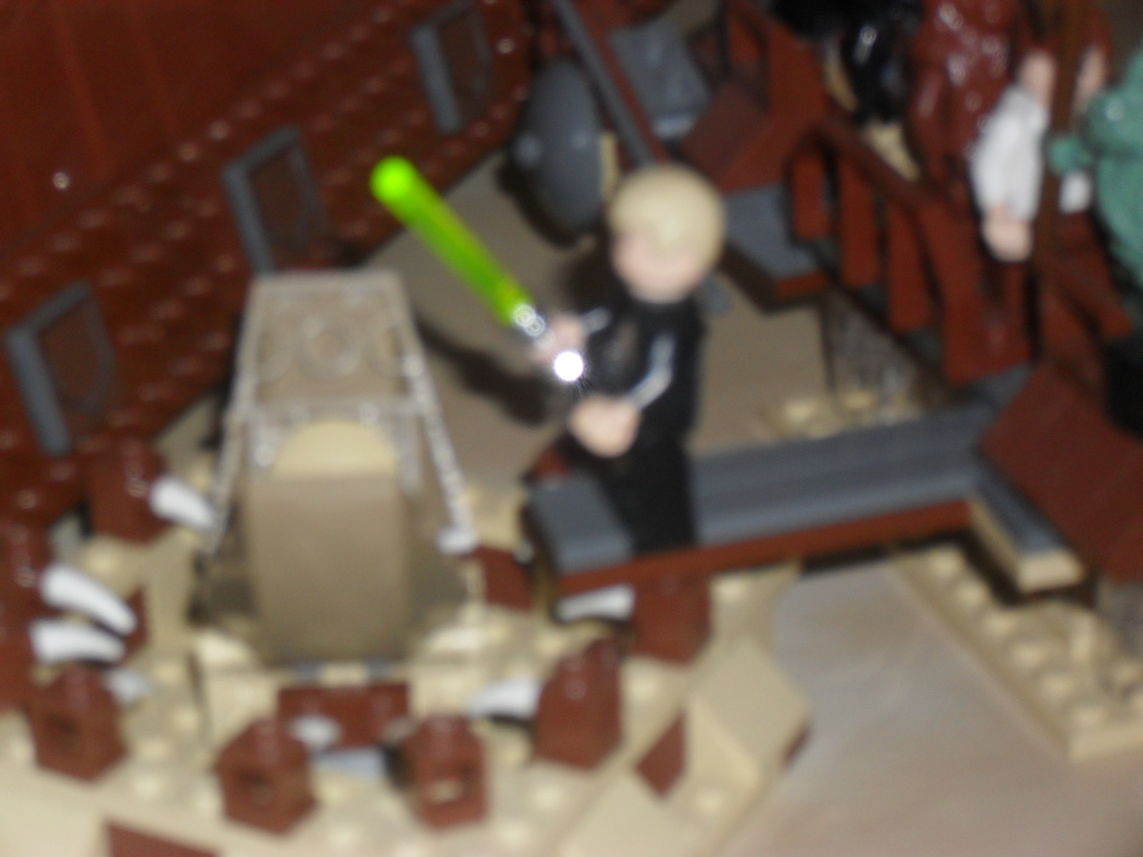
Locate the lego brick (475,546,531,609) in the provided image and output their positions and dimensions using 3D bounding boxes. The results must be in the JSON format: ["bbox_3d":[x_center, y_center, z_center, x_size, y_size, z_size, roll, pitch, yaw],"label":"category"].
[{"bbox_3d":[-0.006,0.017,0.441,0.008,0.009,0.007,12,31,28],"label":"lego brick"}]

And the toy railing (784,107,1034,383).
[{"bbox_3d":[0.041,-0.025,0.430,0.009,0.019,0.048,-11,28,-15],"label":"toy railing"}]

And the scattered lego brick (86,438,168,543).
[{"bbox_3d":[-0.059,0.008,0.470,0.008,0.011,0.008,12,31,28],"label":"scattered lego brick"}]

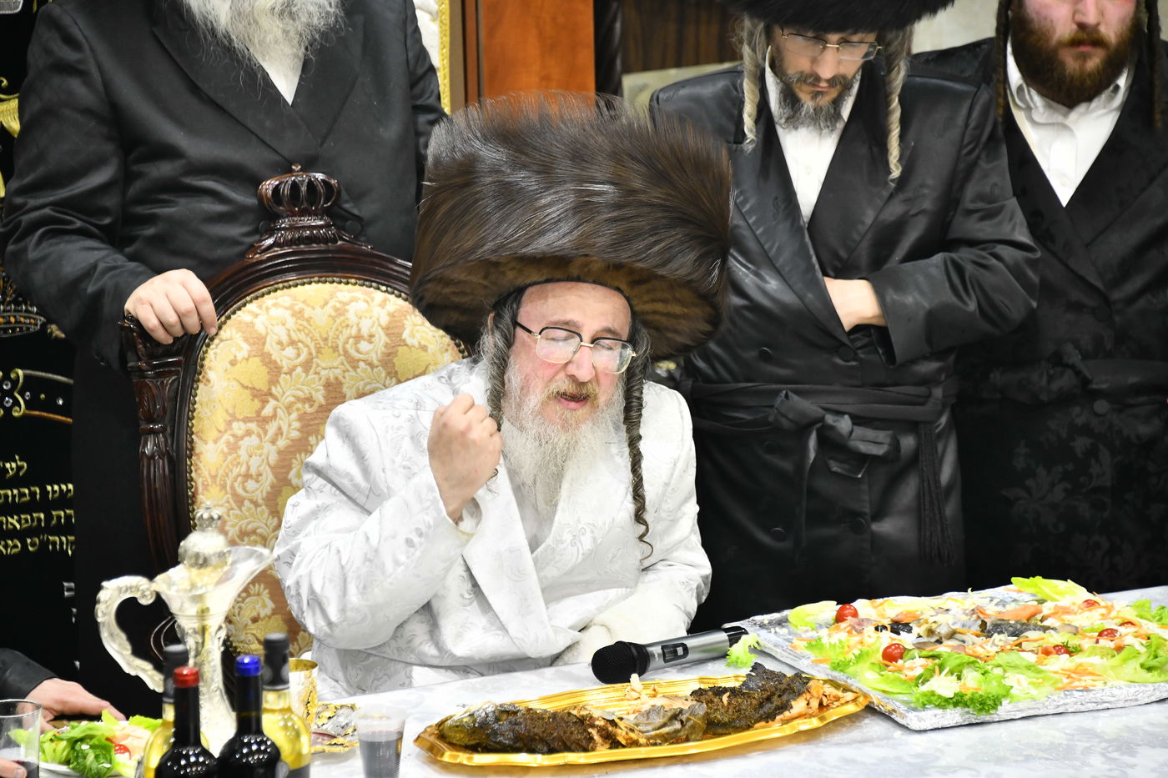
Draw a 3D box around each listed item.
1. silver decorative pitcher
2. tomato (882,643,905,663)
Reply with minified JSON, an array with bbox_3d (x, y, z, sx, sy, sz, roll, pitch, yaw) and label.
[{"bbox_3d":[-0.459,0.282,7.820,0.205,0.300,0.095,0,12,0],"label":"silver decorative pitcher"},{"bbox_3d":[0.371,0.318,8.130,0.028,0.027,0.028,0,12,0],"label":"tomato"}]

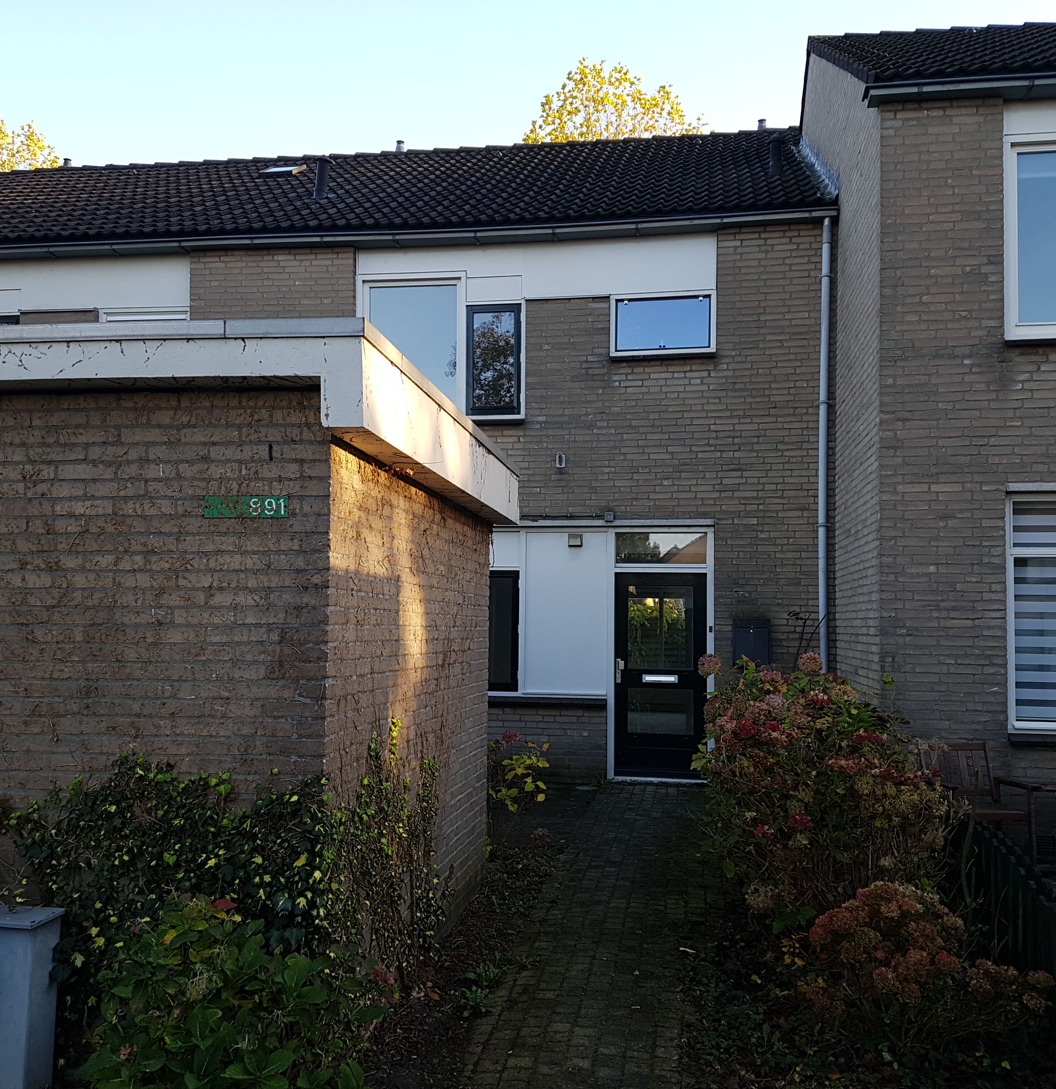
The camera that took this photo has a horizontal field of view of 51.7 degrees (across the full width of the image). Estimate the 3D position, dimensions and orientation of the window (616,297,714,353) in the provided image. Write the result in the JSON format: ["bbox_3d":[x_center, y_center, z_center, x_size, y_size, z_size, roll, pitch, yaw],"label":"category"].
[{"bbox_3d":[1.316,-2.147,10.650,0.932,0.548,0.060,0,-3,9],"label":"window"}]

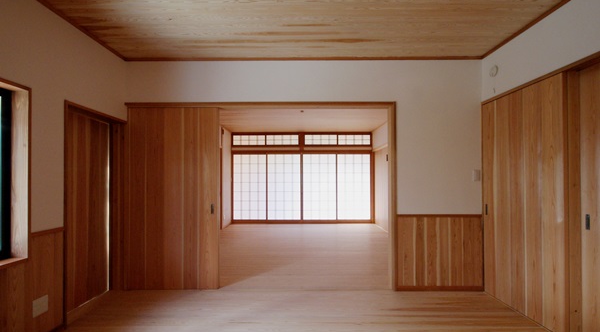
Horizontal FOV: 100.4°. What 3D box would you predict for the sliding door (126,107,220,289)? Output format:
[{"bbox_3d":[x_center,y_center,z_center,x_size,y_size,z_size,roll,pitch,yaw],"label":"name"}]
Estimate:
[{"bbox_3d":[-1.366,0.350,2.690,1.010,1.980,0.040,0,-1,1],"label":"sliding door"}]

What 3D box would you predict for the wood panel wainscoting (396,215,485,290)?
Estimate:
[{"bbox_3d":[1.510,0.935,2.690,0.930,0.820,0.030,0,-1,1],"label":"wood panel wainscoting"}]

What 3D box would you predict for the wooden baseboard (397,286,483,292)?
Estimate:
[{"bbox_3d":[1.510,1.335,2.690,0.930,0.060,0.020,0,-1,1],"label":"wooden baseboard"}]

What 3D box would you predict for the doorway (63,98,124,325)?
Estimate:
[{"bbox_3d":[-1.910,0.400,2.350,0.100,1.810,0.690,0,-1,1],"label":"doorway"}]

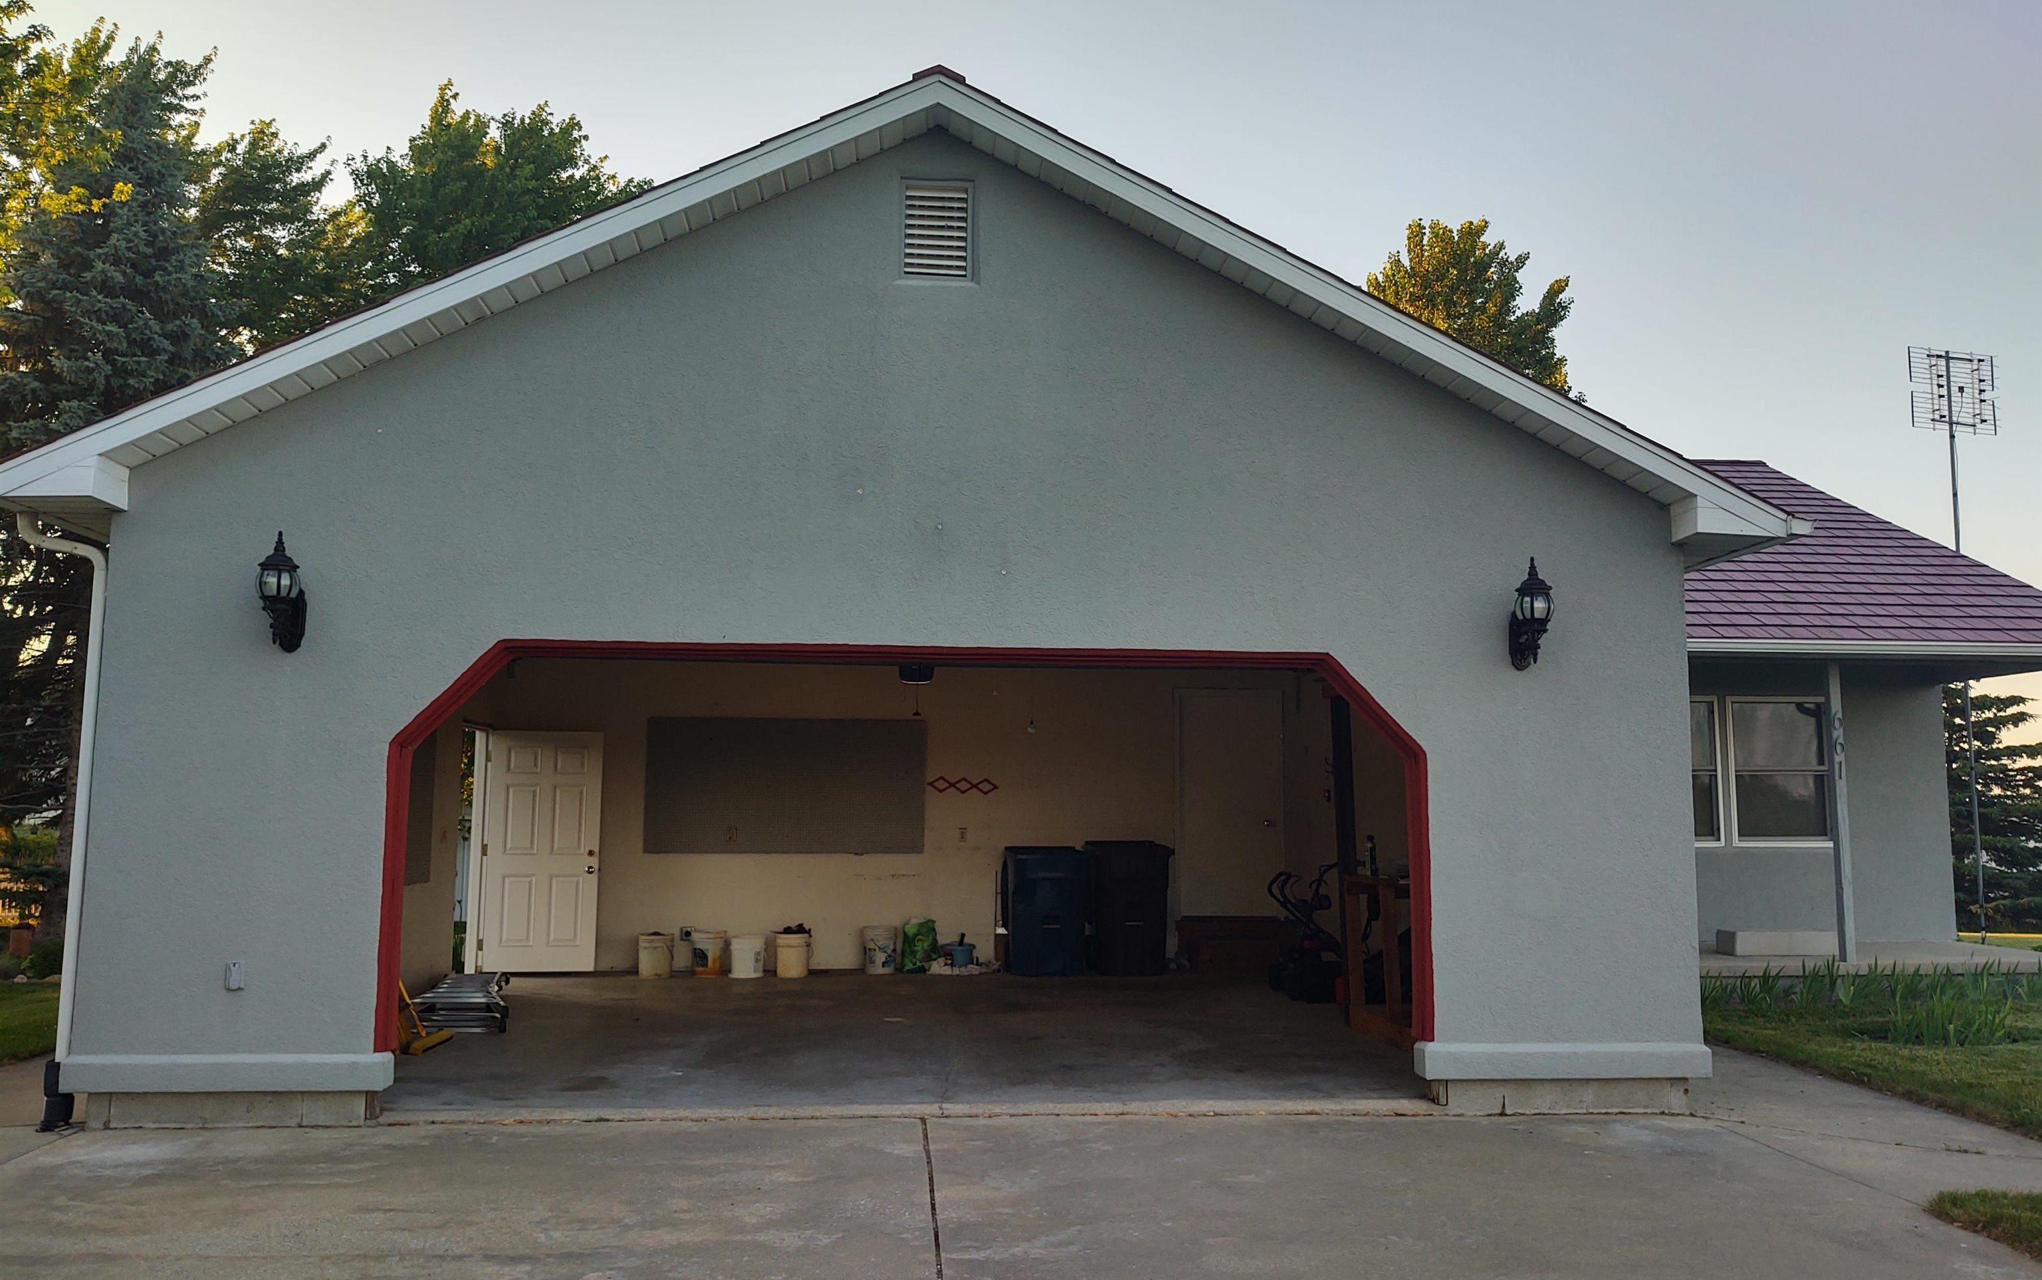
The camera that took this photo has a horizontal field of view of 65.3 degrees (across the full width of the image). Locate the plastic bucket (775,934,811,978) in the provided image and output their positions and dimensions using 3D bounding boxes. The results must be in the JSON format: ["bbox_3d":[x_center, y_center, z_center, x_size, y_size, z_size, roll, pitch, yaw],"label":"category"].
[{"bbox_3d":[-1.953,2.677,13.572,0.305,0.375,0.305,1,-6,-5],"label":"plastic bucket"}]

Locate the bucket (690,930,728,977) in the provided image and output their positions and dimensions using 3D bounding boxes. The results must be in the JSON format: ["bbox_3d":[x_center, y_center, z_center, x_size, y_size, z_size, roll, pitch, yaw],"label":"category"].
[{"bbox_3d":[-2.688,2.686,13.691,0.305,0.375,0.305,1,-6,-5],"label":"bucket"}]

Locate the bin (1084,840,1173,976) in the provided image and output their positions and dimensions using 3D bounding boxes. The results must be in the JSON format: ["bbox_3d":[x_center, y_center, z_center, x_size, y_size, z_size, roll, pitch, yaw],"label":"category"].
[{"bbox_3d":[0.952,2.364,14.074,0.680,1.140,0.780,1,-6,-5],"label":"bin"}]

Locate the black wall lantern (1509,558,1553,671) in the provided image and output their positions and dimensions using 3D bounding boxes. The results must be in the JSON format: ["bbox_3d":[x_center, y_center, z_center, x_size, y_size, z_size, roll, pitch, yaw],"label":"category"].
[{"bbox_3d":[2.554,-0.140,7.988,0.210,0.560,0.275,1,-6,-5],"label":"black wall lantern"}]

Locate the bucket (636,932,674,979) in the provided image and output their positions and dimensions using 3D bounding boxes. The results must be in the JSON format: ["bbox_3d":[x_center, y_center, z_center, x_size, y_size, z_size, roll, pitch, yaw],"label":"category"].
[{"bbox_3d":[-3.101,2.663,13.477,0.305,0.370,0.305,1,-6,-5],"label":"bucket"}]

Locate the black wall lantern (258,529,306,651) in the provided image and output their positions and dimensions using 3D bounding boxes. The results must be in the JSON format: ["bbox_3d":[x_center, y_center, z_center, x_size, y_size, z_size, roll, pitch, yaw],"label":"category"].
[{"bbox_3d":[-3.388,-0.221,7.303,0.200,0.545,0.290,1,-6,-5],"label":"black wall lantern"}]

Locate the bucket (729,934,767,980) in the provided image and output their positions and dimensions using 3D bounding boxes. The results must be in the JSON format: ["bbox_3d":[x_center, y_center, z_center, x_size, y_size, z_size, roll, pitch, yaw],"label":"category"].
[{"bbox_3d":[-2.310,2.656,13.482,0.300,0.370,0.300,1,-6,-5],"label":"bucket"}]

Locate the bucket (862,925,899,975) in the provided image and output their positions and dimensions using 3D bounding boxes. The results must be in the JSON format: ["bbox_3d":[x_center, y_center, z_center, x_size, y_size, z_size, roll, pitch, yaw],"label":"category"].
[{"bbox_3d":[-1.212,2.685,13.765,0.300,0.395,0.300,1,-6,-5],"label":"bucket"}]

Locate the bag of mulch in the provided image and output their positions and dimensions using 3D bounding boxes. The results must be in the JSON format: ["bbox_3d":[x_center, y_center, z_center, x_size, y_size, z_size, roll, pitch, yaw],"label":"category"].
[{"bbox_3d":[-0.892,2.676,13.985,0.330,0.480,0.180,1,-6,-5],"label":"bag of mulch"}]

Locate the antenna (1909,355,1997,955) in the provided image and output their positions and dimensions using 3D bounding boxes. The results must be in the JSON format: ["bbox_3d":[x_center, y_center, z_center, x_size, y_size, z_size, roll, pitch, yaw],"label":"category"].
[{"bbox_3d":[9.813,0.123,16.486,1.100,6.420,0.320,2,-7,-17],"label":"antenna"}]

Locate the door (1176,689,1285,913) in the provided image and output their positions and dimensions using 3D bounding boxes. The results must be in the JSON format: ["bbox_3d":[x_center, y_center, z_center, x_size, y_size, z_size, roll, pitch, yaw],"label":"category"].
[{"bbox_3d":[1.921,1.497,14.585,0.980,2.060,0.070,1,-6,-5],"label":"door"}]

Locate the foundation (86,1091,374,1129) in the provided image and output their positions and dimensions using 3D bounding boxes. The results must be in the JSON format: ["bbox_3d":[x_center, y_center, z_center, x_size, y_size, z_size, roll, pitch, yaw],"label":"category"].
[{"bbox_3d":[-3.570,2.124,7.276,1.250,0.170,0.200,1,-6,-5],"label":"foundation"}]

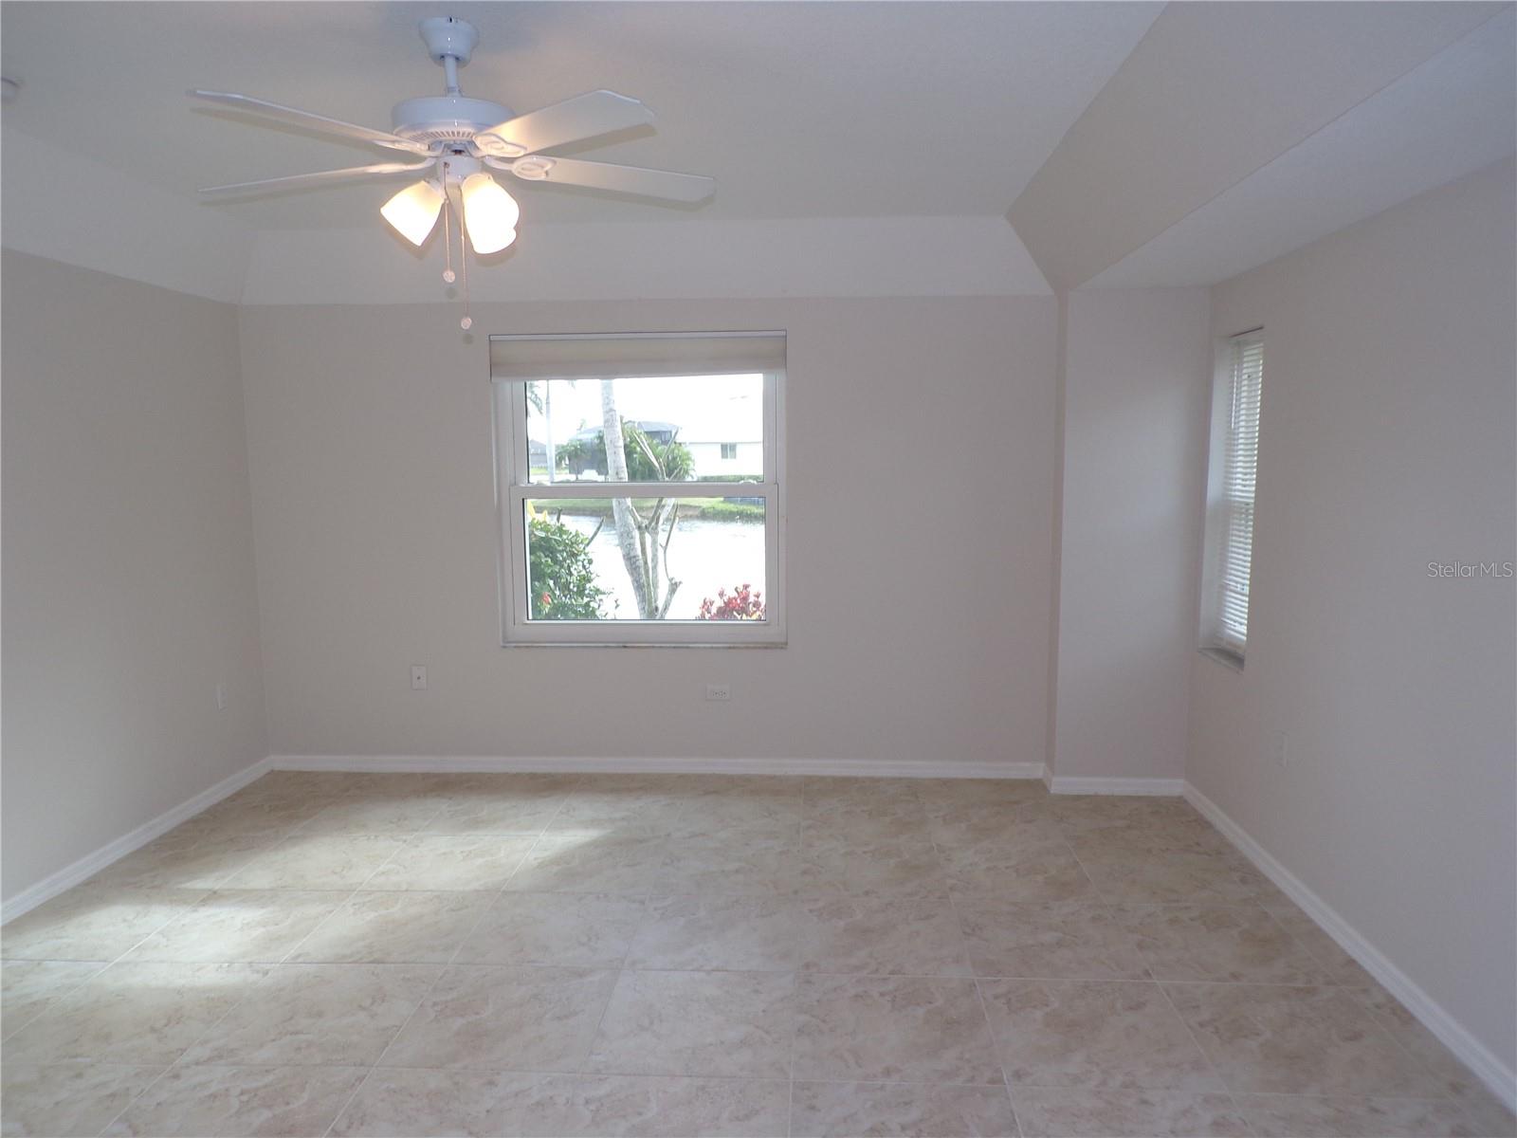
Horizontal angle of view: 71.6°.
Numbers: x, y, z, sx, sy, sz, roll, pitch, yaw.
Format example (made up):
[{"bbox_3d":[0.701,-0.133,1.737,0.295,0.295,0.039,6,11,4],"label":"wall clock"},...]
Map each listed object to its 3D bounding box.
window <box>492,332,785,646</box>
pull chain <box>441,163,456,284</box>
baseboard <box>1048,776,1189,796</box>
[{"bbox_3d":[-0.550,-0.361,4.946,1.363,1.455,0.120,0,7,3],"label":"window"},{"bbox_3d":[-0.709,-0.786,2.401,0.027,0.266,0.026,0,7,3],"label":"pull chain"},{"bbox_3d":[1.604,0.970,4.697,0.581,0.072,0.016,0,7,3],"label":"baseboard"}]

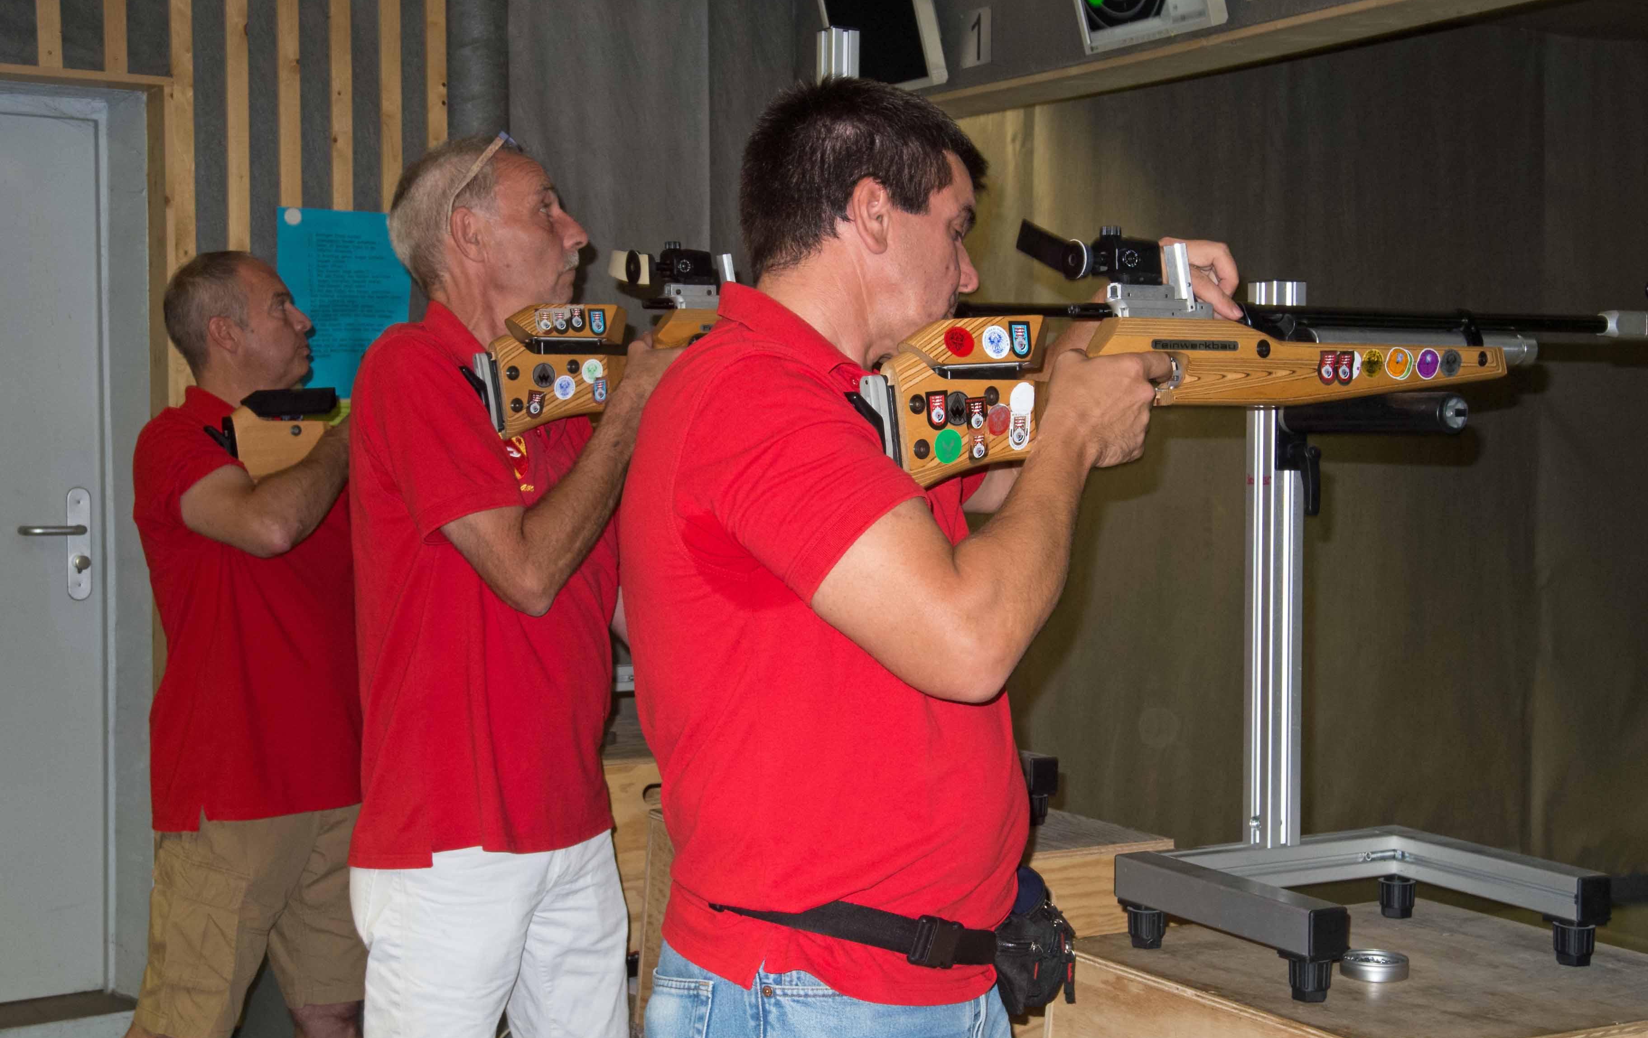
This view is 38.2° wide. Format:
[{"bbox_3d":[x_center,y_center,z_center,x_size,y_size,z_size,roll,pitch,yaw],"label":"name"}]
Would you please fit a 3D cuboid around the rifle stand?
[{"bbox_3d":[0.515,0.095,2.277,0.360,0.650,0.291,-1,3,-28],"label":"rifle stand"}]

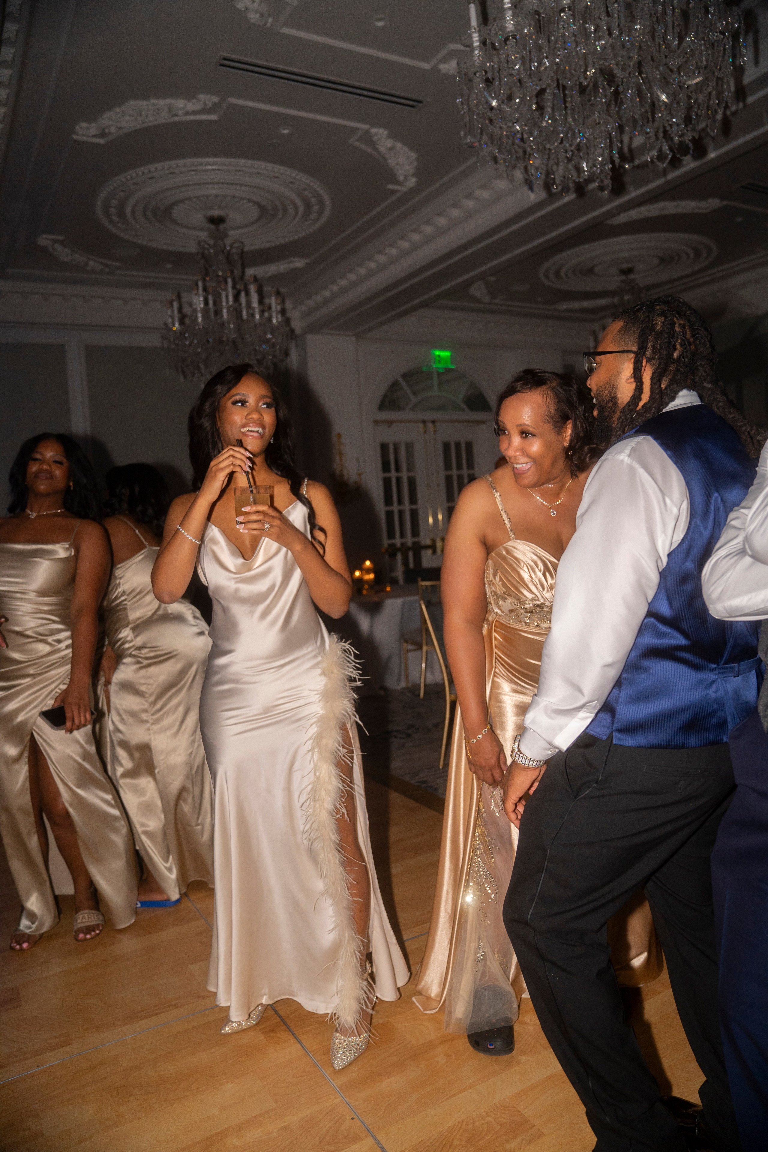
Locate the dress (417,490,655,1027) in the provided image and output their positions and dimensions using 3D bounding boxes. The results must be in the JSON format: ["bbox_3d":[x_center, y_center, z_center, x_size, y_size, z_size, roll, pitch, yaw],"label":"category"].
[{"bbox_3d":[0.392,0.446,2.225,0.660,1.480,0.450,-4,5,5],"label":"dress"}]

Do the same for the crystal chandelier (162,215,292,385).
[{"bbox_3d":[-1.262,-2.123,6.207,1.014,1.344,1.014,-7,5,-29],"label":"crystal chandelier"}]

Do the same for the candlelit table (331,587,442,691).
[{"bbox_3d":[0.013,0.501,6.894,1.500,0.760,1.500,-7,5,-29],"label":"candlelit table"}]

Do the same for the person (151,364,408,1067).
[{"bbox_3d":[-0.301,0.349,2.163,0.600,1.820,0.460,-4,5,2],"label":"person"}]

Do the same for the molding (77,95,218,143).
[{"bbox_3d":[-1.396,-2.633,4.659,1.003,0.070,0.353,-3,5,15],"label":"molding"}]

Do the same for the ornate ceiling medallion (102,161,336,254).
[{"bbox_3d":[-1.315,-2.748,6.135,1.794,0.090,1.794,-7,5,-29],"label":"ornate ceiling medallion"}]

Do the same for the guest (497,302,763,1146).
[{"bbox_3d":[0.569,0.324,1.775,0.560,1.810,0.550,-8,6,-43],"label":"guest"}]

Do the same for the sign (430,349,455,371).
[{"bbox_3d":[0.739,-2.738,10.097,0.310,0.210,0.060,-7,5,-29],"label":"sign"}]

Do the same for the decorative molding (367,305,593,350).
[{"bbox_3d":[1.368,-3.167,10.336,3.485,0.301,0.300,-7,5,-29],"label":"decorative molding"}]

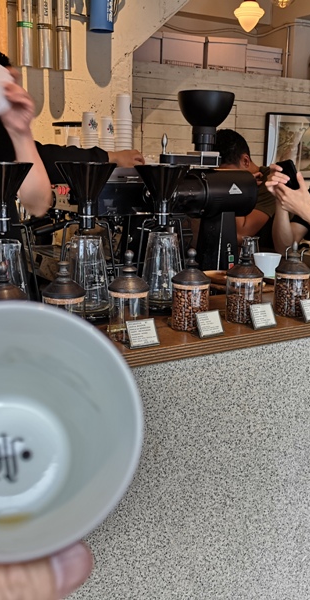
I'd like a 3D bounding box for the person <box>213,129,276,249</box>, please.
[{"bbox_3d":[0.351,0.017,2.549,0.450,1.420,0.480,-1,12,-5],"label":"person"}]

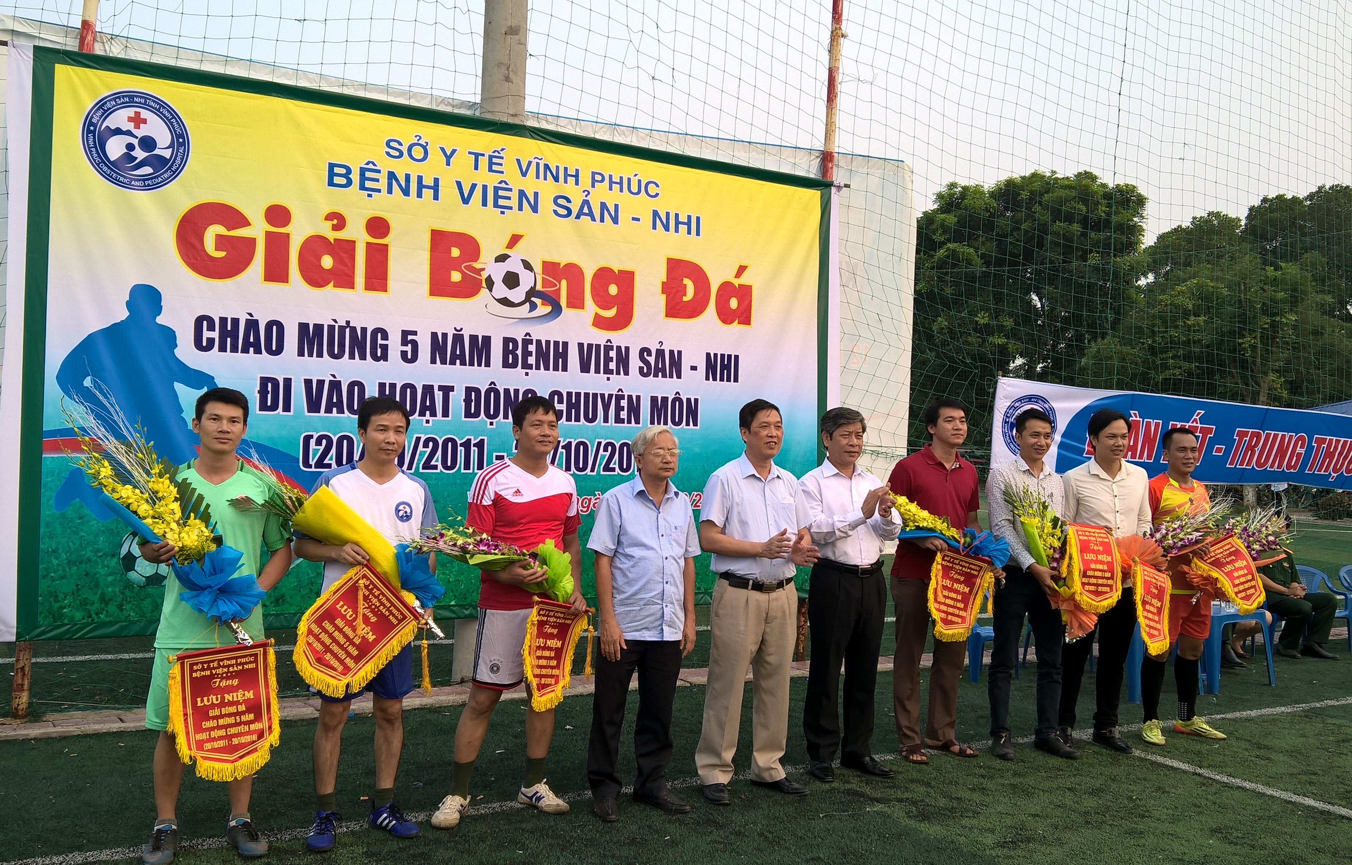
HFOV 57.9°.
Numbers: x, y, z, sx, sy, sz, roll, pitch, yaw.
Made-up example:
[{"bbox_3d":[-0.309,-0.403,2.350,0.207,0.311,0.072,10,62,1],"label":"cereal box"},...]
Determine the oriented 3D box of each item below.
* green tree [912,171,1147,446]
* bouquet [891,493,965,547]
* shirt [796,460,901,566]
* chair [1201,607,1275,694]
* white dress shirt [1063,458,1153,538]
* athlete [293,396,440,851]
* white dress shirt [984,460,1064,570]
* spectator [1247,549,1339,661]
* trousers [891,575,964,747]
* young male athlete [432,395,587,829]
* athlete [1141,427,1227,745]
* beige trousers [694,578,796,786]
[{"bbox_3d":[14.482,-4.125,50.082,10.500,13.600,10.000,3,-1,-20],"label":"green tree"},{"bbox_3d":[1.220,0.425,5.850,0.460,0.200,0.180,36,-11,-16],"label":"bouquet"},{"bbox_3d":[0.810,0.376,5.690,0.480,0.520,0.360,2,0,-22],"label":"shirt"},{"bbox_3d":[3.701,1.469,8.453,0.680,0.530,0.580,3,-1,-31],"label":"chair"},{"bbox_3d":[2.300,0.452,6.494,0.500,0.650,0.320,2,-1,-6],"label":"white dress shirt"},{"bbox_3d":[-1.156,0.666,4.570,0.540,1.640,0.450,3,-1,-27],"label":"athlete"},{"bbox_3d":[1.765,0.415,6.180,0.460,0.570,0.330,2,0,-22],"label":"white dress shirt"},{"bbox_3d":[5.025,1.208,10.107,0.530,1.200,0.750,3,-1,-20],"label":"spectator"},{"bbox_3d":[1.257,1.100,6.080,0.400,0.920,0.270,2,0,-22],"label":"trousers"},{"bbox_3d":[-0.670,0.690,4.920,0.600,1.680,0.420,2,0,-25],"label":"young male athlete"},{"bbox_3d":[2.855,0.829,6.830,0.520,1.700,0.450,3,-1,-13],"label":"athlete"},{"bbox_3d":[0.310,1.065,5.296,0.430,0.920,0.310,3,-1,-25],"label":"beige trousers"}]

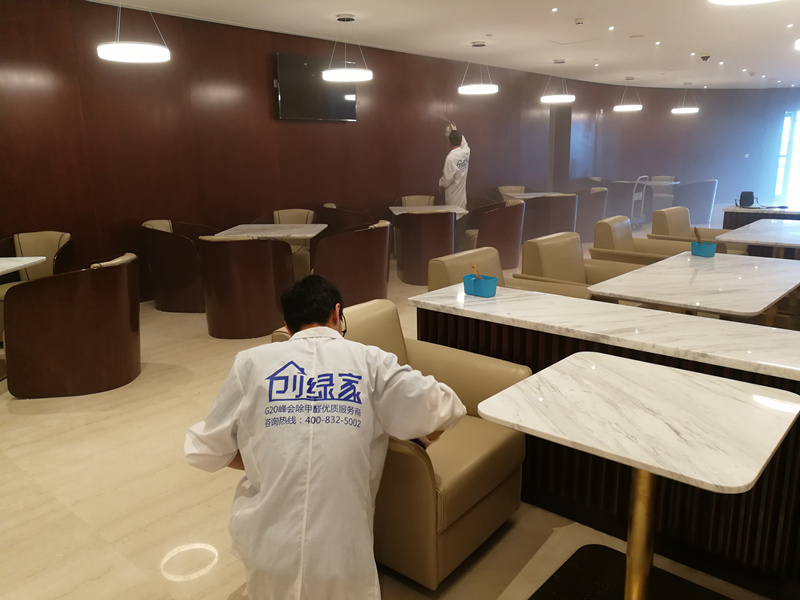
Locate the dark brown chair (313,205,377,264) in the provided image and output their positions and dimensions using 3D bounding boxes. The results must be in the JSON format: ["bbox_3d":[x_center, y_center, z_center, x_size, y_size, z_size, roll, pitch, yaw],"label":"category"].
[{"bbox_3d":[-0.609,-0.708,7.455,0.670,0.800,0.670,1,13,8],"label":"dark brown chair"}]

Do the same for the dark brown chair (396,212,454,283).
[{"bbox_3d":[0.273,-0.631,7.296,0.620,0.800,0.670,-3,13,-7],"label":"dark brown chair"}]

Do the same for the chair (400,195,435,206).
[{"bbox_3d":[0.312,-1.201,9.763,0.620,0.800,0.670,-3,13,-7],"label":"chair"}]

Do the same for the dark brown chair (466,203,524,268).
[{"bbox_3d":[1.199,-0.839,8.118,0.650,0.800,0.620,-4,13,-10],"label":"dark brown chair"}]

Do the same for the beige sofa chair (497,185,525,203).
[{"bbox_3d":[2.139,-1.738,11.936,0.620,0.800,0.670,-1,13,2],"label":"beige sofa chair"}]

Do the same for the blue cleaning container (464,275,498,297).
[{"bbox_3d":[0.387,-0.069,2.962,0.160,0.094,0.100,11,17,41],"label":"blue cleaning container"}]

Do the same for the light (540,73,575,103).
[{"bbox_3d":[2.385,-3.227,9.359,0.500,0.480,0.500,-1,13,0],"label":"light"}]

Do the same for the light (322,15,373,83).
[{"bbox_3d":[-0.628,-2.931,7.302,0.580,0.700,0.580,-1,13,0],"label":"light"}]

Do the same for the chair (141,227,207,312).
[{"bbox_3d":[-2.044,-0.333,5.947,0.670,0.800,0.670,1,13,7],"label":"chair"}]

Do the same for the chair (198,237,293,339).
[{"bbox_3d":[-1.262,-0.156,5.159,0.670,0.800,0.670,1,13,8],"label":"chair"}]

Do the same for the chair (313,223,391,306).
[{"bbox_3d":[-0.434,-0.314,5.782,0.670,0.800,0.670,0,13,2],"label":"chair"}]

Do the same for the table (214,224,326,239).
[{"bbox_3d":[-1.256,-0.357,6.398,0.970,0.730,0.970,0,13,4],"label":"table"}]

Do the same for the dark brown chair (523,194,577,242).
[{"bbox_3d":[2.186,-1.126,9.071,0.670,0.800,0.670,-5,14,-18],"label":"dark brown chair"}]

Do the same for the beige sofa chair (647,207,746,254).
[{"bbox_3d":[3.151,-0.518,6.670,0.849,0.872,0.924,11,17,41],"label":"beige sofa chair"}]

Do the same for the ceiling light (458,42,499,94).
[{"bbox_3d":[1.160,-3.405,9.200,0.580,0.700,0.580,-1,13,0],"label":"ceiling light"}]

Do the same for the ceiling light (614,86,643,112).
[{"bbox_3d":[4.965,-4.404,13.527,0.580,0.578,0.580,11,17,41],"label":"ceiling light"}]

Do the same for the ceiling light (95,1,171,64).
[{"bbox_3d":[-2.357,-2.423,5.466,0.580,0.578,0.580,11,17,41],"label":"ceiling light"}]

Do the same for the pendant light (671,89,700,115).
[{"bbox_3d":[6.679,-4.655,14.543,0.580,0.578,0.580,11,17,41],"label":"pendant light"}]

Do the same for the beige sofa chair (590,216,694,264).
[{"bbox_3d":[2.275,-0.290,5.752,0.864,0.872,0.909,11,17,41],"label":"beige sofa chair"}]

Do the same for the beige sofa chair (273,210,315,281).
[{"bbox_3d":[-1.252,-0.658,7.547,0.620,0.800,0.670,-1,13,2],"label":"beige sofa chair"}]

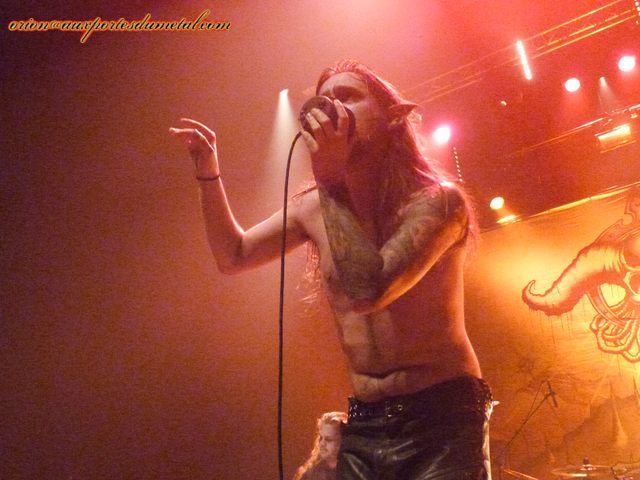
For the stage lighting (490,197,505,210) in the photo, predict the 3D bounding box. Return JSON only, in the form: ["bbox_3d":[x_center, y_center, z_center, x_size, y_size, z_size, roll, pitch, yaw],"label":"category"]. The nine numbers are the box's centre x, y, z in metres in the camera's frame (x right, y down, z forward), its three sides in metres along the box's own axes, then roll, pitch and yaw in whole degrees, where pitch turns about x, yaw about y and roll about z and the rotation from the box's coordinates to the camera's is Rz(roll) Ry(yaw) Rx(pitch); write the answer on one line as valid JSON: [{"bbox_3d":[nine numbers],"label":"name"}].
[{"bbox_3d":[2.118,-0.441,8.117,0.200,0.200,0.240,-11,5,27],"label":"stage lighting"}]

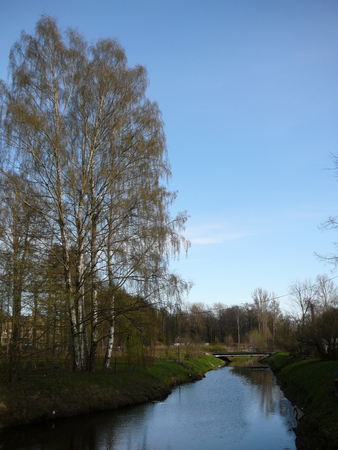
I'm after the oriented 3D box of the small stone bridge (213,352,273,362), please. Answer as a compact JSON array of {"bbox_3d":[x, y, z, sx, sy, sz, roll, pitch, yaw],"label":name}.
[{"bbox_3d":[12.272,22.105,76.000,9.900,1.650,2.800,0,-15,0],"label":"small stone bridge"}]

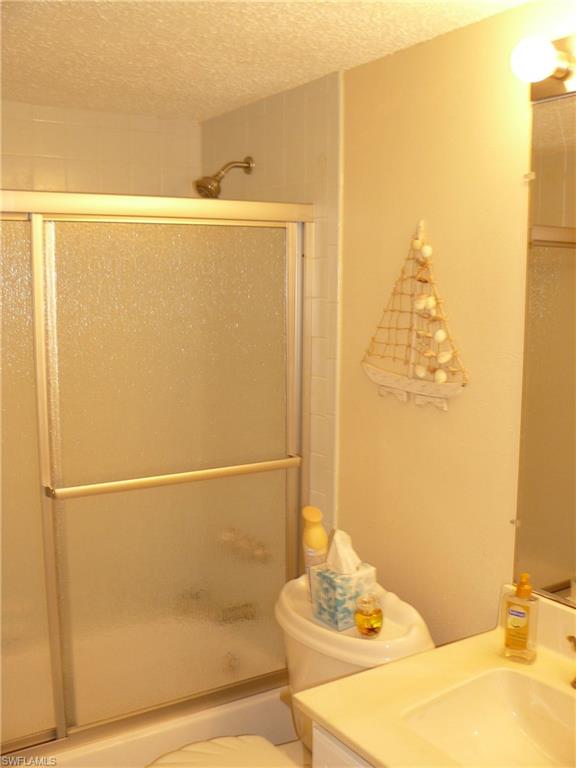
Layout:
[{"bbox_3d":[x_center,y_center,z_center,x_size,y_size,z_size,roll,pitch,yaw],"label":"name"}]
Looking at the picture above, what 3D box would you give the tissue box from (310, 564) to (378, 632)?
[{"bbox_3d":[0.135,0.512,1.949,0.111,0.126,0.111,-4,5,-31],"label":"tissue box"}]

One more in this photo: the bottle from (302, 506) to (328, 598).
[{"bbox_3d":[0.079,0.441,2.028,0.062,0.245,0.056,-6,5,6],"label":"bottle"}]

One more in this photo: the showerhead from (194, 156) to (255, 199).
[{"bbox_3d":[-0.201,-0.628,2.439,0.187,0.142,0.075,-4,9,-31],"label":"showerhead"}]

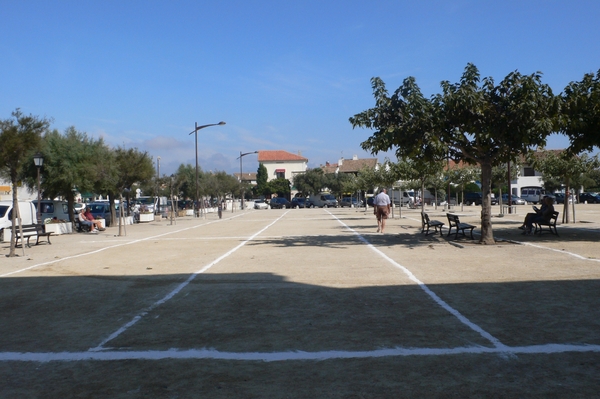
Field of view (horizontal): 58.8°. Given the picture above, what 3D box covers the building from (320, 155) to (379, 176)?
[{"bbox_3d":[9.010,-3.420,97.000,11.000,8.700,9.000,-1,0,-4],"label":"building"}]

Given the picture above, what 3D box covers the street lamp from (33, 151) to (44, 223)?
[{"bbox_3d":[-12.368,-0.209,25.300,0.460,4.000,0.460,-1,0,0],"label":"street lamp"}]

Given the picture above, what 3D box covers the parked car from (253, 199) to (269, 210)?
[{"bbox_3d":[-5.497,0.652,75.500,1.740,1.440,4.000,-1,0,-13],"label":"parked car"}]

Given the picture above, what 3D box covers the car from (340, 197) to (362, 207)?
[{"bbox_3d":[7.178,0.329,75.000,1.700,1.450,4.100,-1,0,-24],"label":"car"}]

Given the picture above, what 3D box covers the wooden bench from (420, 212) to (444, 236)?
[{"bbox_3d":[4.979,0.916,19.950,0.640,0.800,1.750,-1,0,9],"label":"wooden bench"}]

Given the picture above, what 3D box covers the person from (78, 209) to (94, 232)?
[{"bbox_3d":[-10.382,1.052,26.197,0.850,1.180,0.500,-1,0,13],"label":"person"}]

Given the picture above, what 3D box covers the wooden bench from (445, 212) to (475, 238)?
[{"bbox_3d":[5.441,0.917,18.198,0.670,0.800,1.650,-1,0,7],"label":"wooden bench"}]

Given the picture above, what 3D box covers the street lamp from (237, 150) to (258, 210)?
[{"bbox_3d":[-7.102,-2.585,72.500,2.950,8.000,0.400,-1,0,0],"label":"street lamp"}]

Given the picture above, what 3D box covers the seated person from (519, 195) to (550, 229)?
[{"bbox_3d":[8.026,0.540,18.200,1.050,1.280,0.520,-1,0,0],"label":"seated person"}]

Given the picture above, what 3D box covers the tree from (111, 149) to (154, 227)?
[{"bbox_3d":[-7.336,-0.363,23.200,1.900,3.800,1.900,-1,0,0],"label":"tree"}]

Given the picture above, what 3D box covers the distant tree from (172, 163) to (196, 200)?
[{"bbox_3d":[-10.976,-0.892,51.488,2.900,4.850,2.900,-1,0,0],"label":"distant tree"}]

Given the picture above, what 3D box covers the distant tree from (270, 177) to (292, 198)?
[{"bbox_3d":[-2.927,-0.976,80.000,3.700,4.600,3.700,-1,0,0],"label":"distant tree"}]

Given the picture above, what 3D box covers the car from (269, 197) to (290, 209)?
[{"bbox_3d":[-2.552,0.520,69.996,1.750,1.460,4.100,-1,0,-16],"label":"car"}]

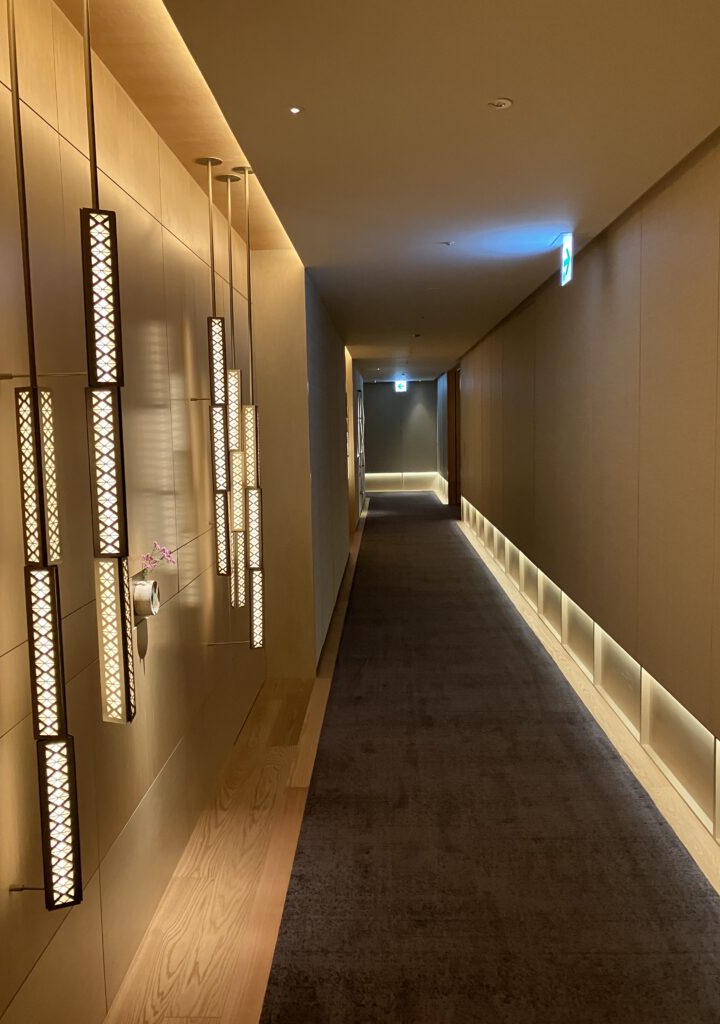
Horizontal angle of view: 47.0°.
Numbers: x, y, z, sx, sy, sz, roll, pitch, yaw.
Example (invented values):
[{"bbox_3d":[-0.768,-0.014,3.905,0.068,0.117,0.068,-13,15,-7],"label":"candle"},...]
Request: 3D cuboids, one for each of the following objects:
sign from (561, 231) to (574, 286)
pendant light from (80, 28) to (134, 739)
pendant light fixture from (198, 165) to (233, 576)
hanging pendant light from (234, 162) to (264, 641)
[{"bbox_3d":[1.031,-1.253,4.131,0.030,0.225,0.207,-1,6,2],"label":"sign"},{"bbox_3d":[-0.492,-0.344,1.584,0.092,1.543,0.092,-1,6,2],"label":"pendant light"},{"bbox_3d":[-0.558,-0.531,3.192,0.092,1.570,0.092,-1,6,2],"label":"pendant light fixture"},{"bbox_3d":[-0.432,-0.386,3.326,0.100,1.899,0.100,-1,6,2],"label":"hanging pendant light"}]

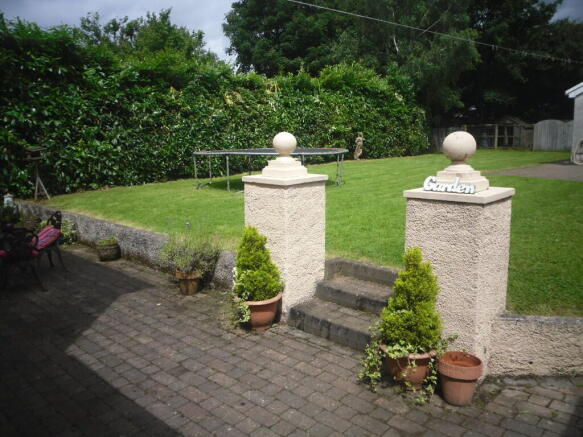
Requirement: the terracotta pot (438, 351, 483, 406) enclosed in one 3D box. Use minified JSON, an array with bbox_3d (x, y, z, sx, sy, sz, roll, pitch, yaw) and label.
[{"bbox_3d":[1.024,0.975,2.868,0.255,0.274,0.255,3,11,21],"label":"terracotta pot"}]

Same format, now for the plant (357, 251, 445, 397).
[{"bbox_3d":[0.713,0.635,2.981,0.516,0.912,0.451,2,11,14],"label":"plant"}]

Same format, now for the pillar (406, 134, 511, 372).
[{"bbox_3d":[1.149,0.210,3.262,0.543,1.628,0.543,9,15,42],"label":"pillar"}]

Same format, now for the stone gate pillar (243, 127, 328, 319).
[{"bbox_3d":[-0.053,0.028,4.346,0.543,1.628,0.543,9,15,42],"label":"stone gate pillar"}]

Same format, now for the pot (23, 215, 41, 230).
[{"bbox_3d":[-4.559,0.081,8.255,0.309,0.244,0.309,-7,12,-29],"label":"pot"}]

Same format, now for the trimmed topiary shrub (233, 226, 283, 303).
[{"bbox_3d":[-0.274,0.367,3.913,0.402,0.630,0.386,-2,11,-4],"label":"trimmed topiary shrub"}]

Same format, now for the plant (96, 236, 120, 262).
[{"bbox_3d":[-2.397,0.391,6.218,0.326,0.309,0.315,-5,11,-21],"label":"plant"}]

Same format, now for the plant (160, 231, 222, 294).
[{"bbox_3d":[-1.052,0.464,4.843,0.597,0.624,0.543,-3,11,-13],"label":"plant"}]

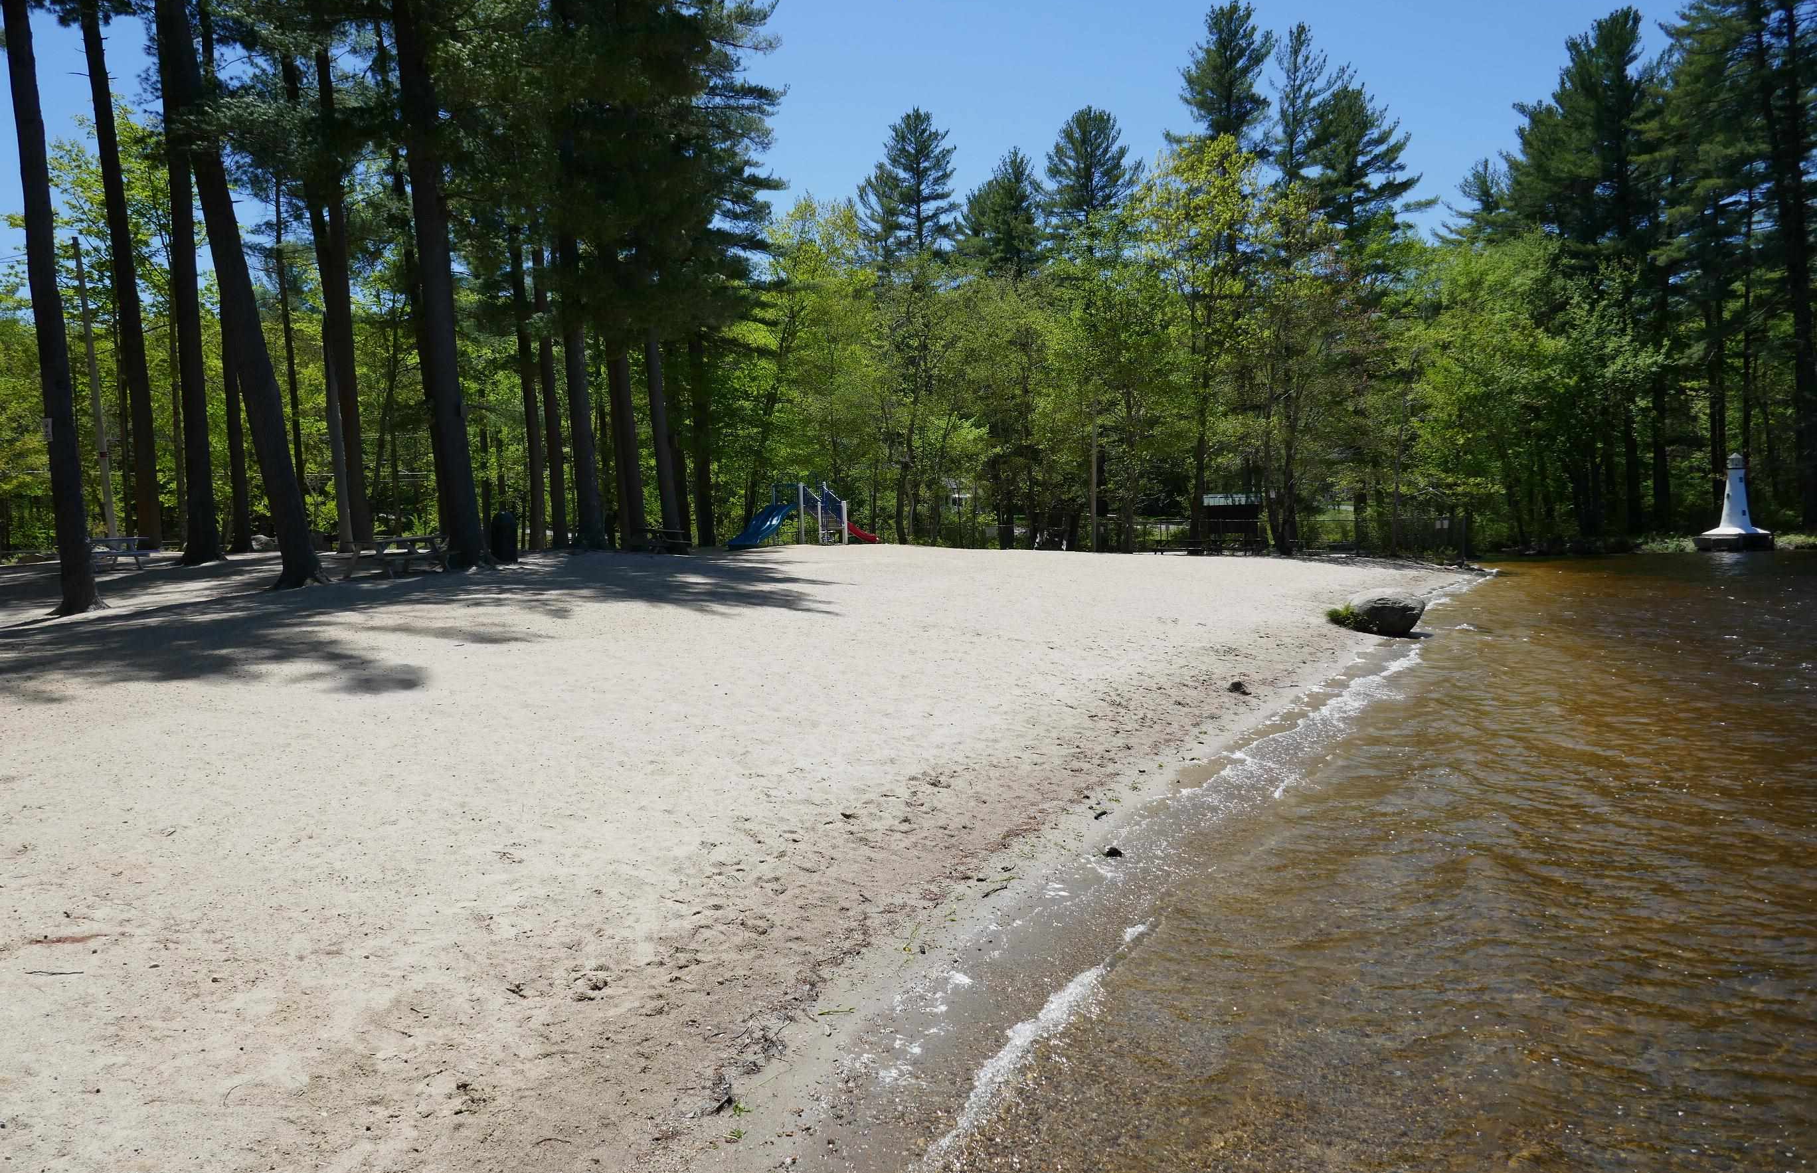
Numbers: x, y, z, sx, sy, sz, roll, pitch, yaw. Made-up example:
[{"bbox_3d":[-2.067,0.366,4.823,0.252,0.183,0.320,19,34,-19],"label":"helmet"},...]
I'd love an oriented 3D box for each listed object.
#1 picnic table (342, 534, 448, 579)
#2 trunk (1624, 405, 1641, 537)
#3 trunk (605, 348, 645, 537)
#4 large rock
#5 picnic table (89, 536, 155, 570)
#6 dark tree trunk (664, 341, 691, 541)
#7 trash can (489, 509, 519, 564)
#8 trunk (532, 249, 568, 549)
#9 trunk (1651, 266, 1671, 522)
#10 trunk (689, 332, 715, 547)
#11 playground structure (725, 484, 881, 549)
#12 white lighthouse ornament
[{"bbox_3d":[-10.951,-0.644,27.000,1.500,0.760,2.150,2,5,33],"label":"picnic table"},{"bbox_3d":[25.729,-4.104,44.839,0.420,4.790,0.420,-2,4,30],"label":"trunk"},{"bbox_3d":[-8.695,-4.241,38.794,0.660,6.140,0.600,-5,4,-12],"label":"trunk"},{"bbox_3d":[6.068,0.353,16.100,1.020,0.600,0.850,1,4,22],"label":"large rock"},{"bbox_3d":[-18.885,-0.743,30.000,1.500,0.750,1.850,3,5,40],"label":"picnic table"},{"bbox_3d":[-7.842,-4.867,42.769,0.450,6.860,0.450,-4,4,-10],"label":"dark tree trunk"},{"bbox_3d":[-9.273,-1.120,29.000,0.600,1.180,0.600,-2,4,-18],"label":"trash can"},{"bbox_3d":[-10.999,-5.797,38.688,0.420,9.260,0.420,-4,4,-15],"label":"trunk"},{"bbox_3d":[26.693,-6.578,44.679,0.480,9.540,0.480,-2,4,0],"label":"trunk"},{"bbox_3d":[-6.673,-4.718,40.767,0.520,6.920,0.520,-3,4,-9],"label":"trunk"},{"bbox_3d":[-3.473,-2.364,42.000,2.900,2.100,4.700,2,5,35],"label":"playground structure"},{"bbox_3d":[25.516,-2.590,39.000,2.200,3.000,2.200,2,5,34],"label":"white lighthouse ornament"}]

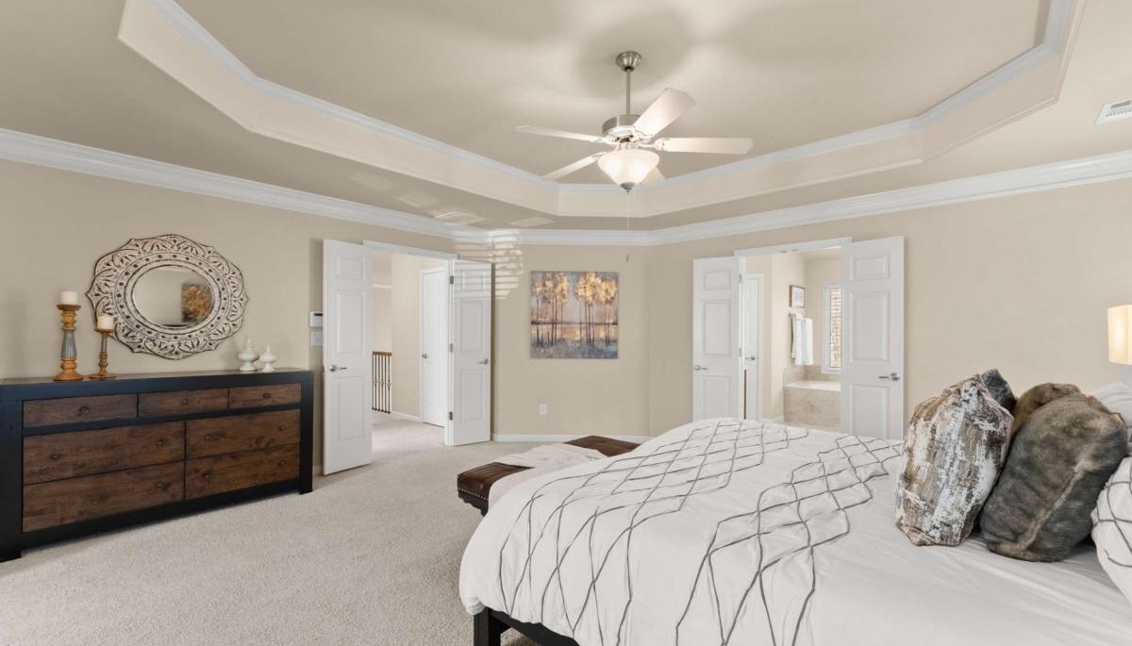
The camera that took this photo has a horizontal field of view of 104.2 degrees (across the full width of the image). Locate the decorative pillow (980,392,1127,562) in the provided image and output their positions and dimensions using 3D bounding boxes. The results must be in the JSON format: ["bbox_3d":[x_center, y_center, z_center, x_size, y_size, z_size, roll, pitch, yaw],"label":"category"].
[{"bbox_3d":[1.335,0.375,1.220,0.200,0.430,0.450,22,13,38],"label":"decorative pillow"}]

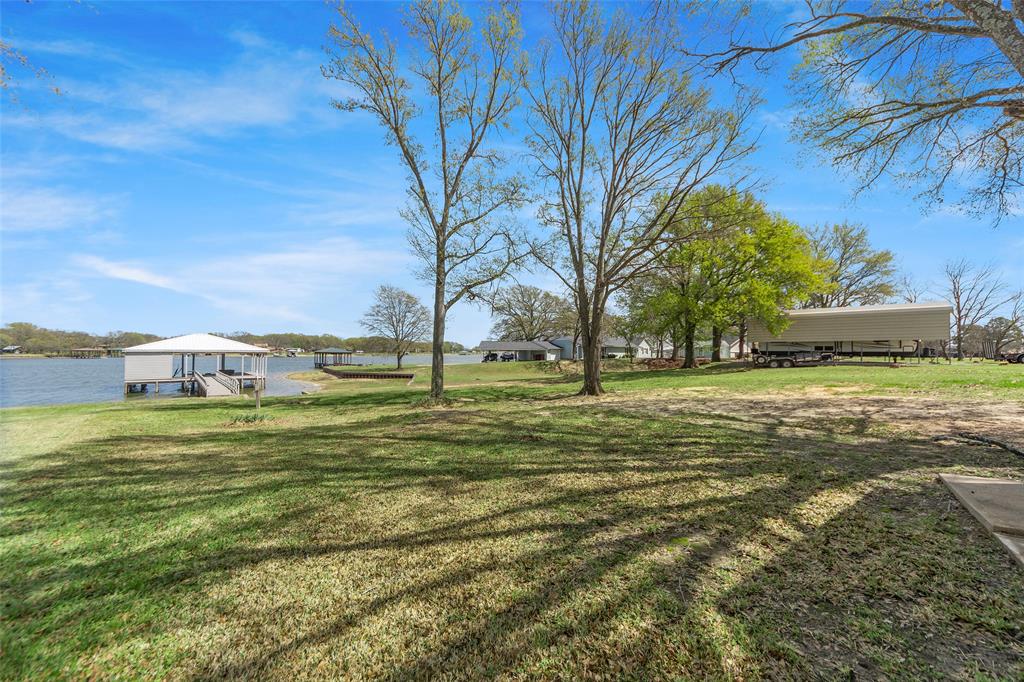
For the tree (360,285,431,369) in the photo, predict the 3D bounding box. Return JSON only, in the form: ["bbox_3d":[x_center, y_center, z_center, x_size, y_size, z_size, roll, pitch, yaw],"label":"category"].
[{"bbox_3d":[-19.629,-2.338,57.093,10.800,14.030,10.800,1,-2,-19],"label":"tree"}]

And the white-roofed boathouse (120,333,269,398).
[{"bbox_3d":[-36.794,2.355,41.366,11.980,6.410,9.600,1,-2,-34],"label":"white-roofed boathouse"}]

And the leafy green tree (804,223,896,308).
[{"bbox_3d":[41.237,-6.045,42.195,10.000,16.960,10.000,-2,-2,44],"label":"leafy green tree"}]

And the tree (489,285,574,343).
[{"bbox_3d":[4.663,-4.758,86.176,20.000,18.960,20.000,0,-2,3],"label":"tree"}]

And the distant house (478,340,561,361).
[{"bbox_3d":[2.052,2.328,76.865,16.000,4.160,8.000,-1,-2,25],"label":"distant house"}]

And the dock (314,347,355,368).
[{"bbox_3d":[-44.343,4.071,84.917,7.300,5.310,7.300,0,-2,-14],"label":"dock"}]

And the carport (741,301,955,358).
[{"bbox_3d":[28.171,-0.122,29.980,12.400,5.000,3.800,-1,-2,36],"label":"carport"}]

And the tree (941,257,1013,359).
[{"bbox_3d":[47.494,-3.192,35.109,5.200,10.540,5.200,1,-2,-36],"label":"tree"}]

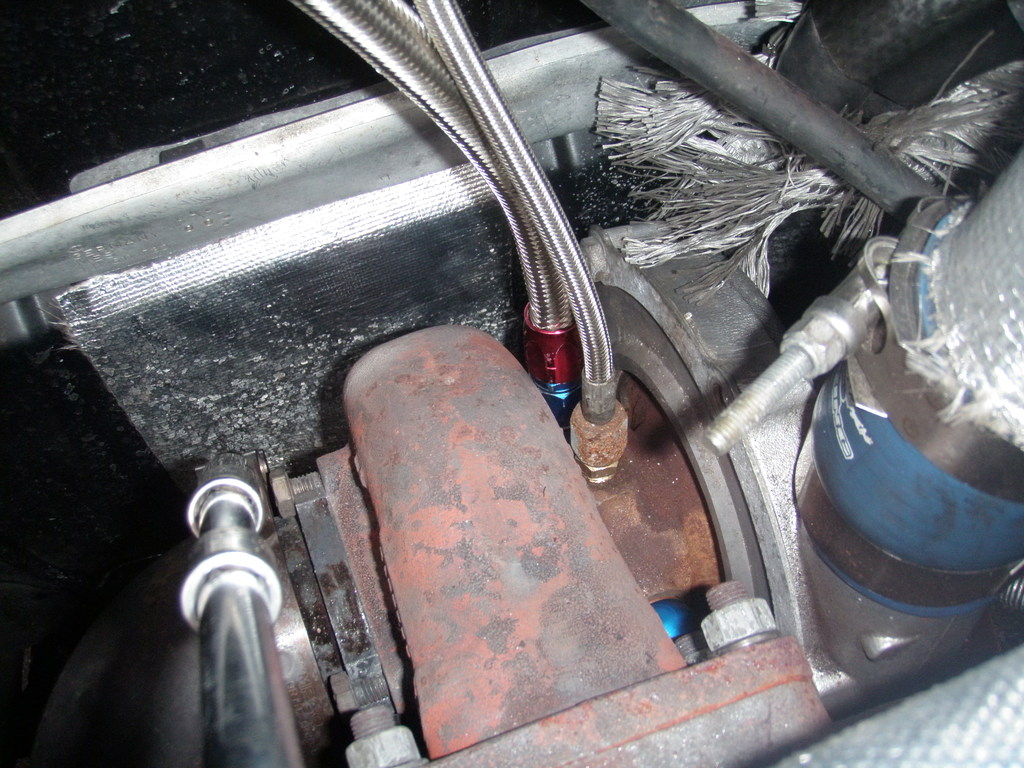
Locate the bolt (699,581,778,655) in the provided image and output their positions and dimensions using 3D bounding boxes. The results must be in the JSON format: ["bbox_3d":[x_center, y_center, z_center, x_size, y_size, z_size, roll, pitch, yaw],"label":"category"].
[{"bbox_3d":[0.056,0.058,0.281,0.018,0.018,0.016,-21,75,6],"label":"bolt"}]

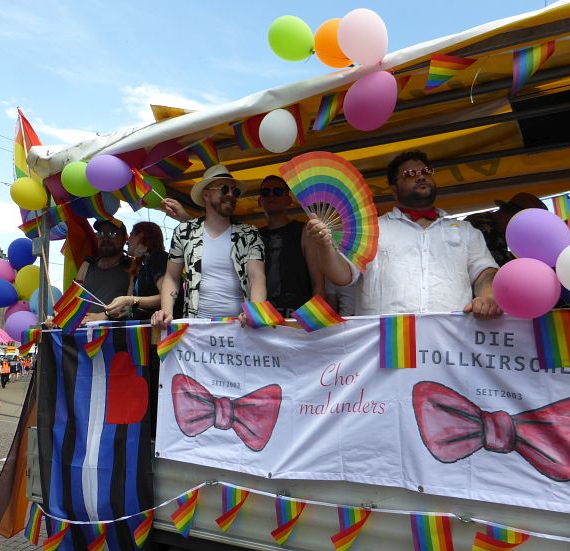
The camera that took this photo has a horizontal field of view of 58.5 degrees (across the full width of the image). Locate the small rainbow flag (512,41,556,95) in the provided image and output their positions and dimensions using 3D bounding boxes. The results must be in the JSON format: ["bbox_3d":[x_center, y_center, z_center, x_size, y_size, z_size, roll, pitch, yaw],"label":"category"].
[{"bbox_3d":[0.931,-0.783,1.916,0.145,0.185,0.060,-5,-10,28],"label":"small rainbow flag"}]

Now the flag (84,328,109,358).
[{"bbox_3d":[-1.049,0.378,2.833,0.165,0.175,0.050,-5,-10,28],"label":"flag"}]

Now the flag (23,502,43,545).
[{"bbox_3d":[-1.498,1.471,3.020,0.160,0.220,0.050,-5,-10,30],"label":"flag"}]

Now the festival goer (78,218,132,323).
[{"bbox_3d":[-1.105,0.460,3.140,0.490,1.690,0.400,0,-9,0],"label":"festival goer"}]

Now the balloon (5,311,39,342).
[{"bbox_3d":[-1.736,0.340,3.360,0.225,0.215,0.230,-5,-10,30],"label":"balloon"}]

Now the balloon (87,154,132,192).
[{"bbox_3d":[-1.027,-0.594,2.980,0.270,0.220,0.220,6,-5,6],"label":"balloon"}]

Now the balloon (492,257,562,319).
[{"bbox_3d":[0.853,0.046,1.799,0.210,0.210,0.210,-5,-10,28],"label":"balloon"}]

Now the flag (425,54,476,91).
[{"bbox_3d":[0.689,-0.845,2.120,0.195,0.140,0.060,-5,-10,30],"label":"flag"}]

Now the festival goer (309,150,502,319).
[{"bbox_3d":[0.543,0.276,2.212,0.800,1.770,0.500,-5,-10,30],"label":"festival goer"}]

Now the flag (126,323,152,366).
[{"bbox_3d":[-0.782,0.377,2.719,0.155,0.210,0.030,-5,-10,30],"label":"flag"}]

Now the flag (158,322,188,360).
[{"bbox_3d":[-0.566,0.338,2.586,0.190,0.190,0.060,-5,-10,30],"label":"flag"}]

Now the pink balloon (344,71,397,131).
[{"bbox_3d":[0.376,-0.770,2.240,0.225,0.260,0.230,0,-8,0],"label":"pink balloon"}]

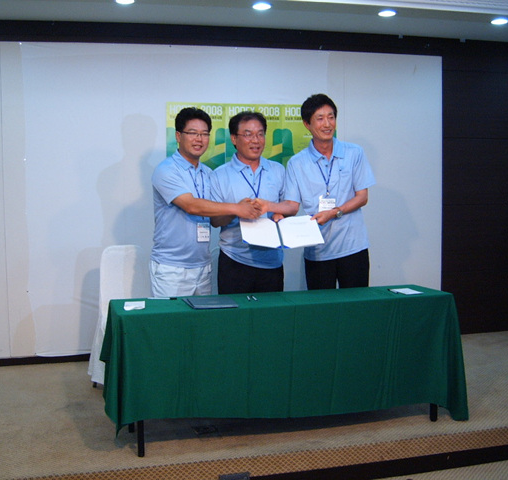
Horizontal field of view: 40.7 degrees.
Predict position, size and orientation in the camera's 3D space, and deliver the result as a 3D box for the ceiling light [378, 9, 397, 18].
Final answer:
[{"bbox_3d":[0.947,-1.606,4.851,0.130,0.045,0.130,-1,4,0],"label":"ceiling light"}]

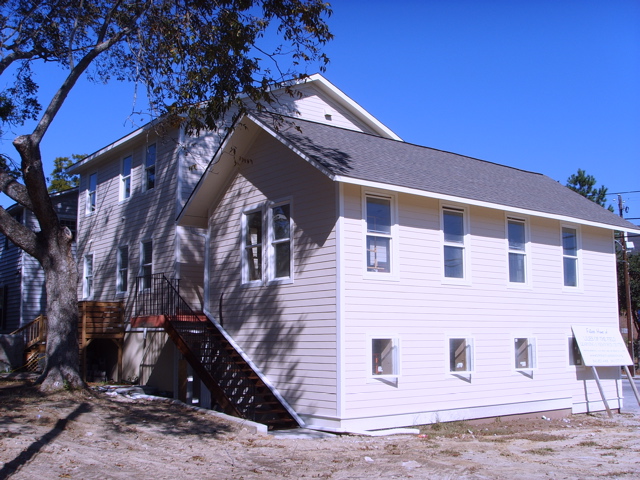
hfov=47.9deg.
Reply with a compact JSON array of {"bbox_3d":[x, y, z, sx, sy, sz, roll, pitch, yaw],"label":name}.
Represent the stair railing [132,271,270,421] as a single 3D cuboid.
[{"bbox_3d":[-2.758,2.479,17.708,1.208,3.440,5.947,6,-10,-38],"label":"stair railing"}]

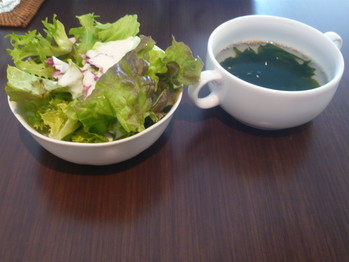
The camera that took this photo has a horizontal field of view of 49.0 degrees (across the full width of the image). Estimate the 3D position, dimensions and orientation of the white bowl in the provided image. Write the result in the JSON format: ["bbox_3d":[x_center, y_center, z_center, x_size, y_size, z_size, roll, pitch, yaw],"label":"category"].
[{"bbox_3d":[-0.056,-0.018,0.291,0.123,0.050,0.123,2,46,-2],"label":"white bowl"}]

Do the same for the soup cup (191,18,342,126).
[{"bbox_3d":[0.079,-0.046,0.325,0.153,0.055,0.109,-20,51,-21],"label":"soup cup"}]

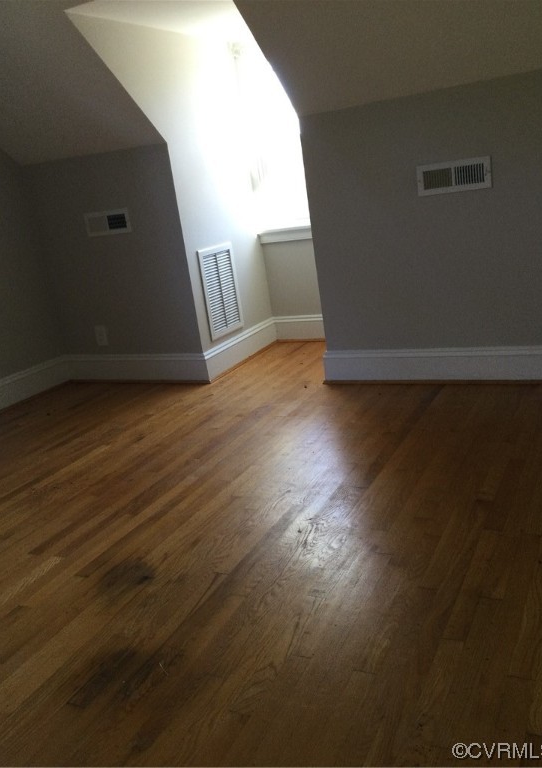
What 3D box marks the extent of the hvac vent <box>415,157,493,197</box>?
[{"bbox_3d":[0.879,-0.993,3.302,0.348,0.144,0.020,0,18,27],"label":"hvac vent"}]

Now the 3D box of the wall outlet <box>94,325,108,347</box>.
[{"bbox_3d":[-1.126,-0.321,4.579,0.079,0.127,0.012,0,18,27],"label":"wall outlet"}]

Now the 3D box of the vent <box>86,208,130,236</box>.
[{"bbox_3d":[-1.010,-0.997,4.267,0.338,0.143,0.020,0,18,27],"label":"vent"}]

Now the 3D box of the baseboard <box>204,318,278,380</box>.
[{"bbox_3d":[-0.178,-0.252,4.670,0.025,0.187,0.967,0,18,27],"label":"baseboard"}]

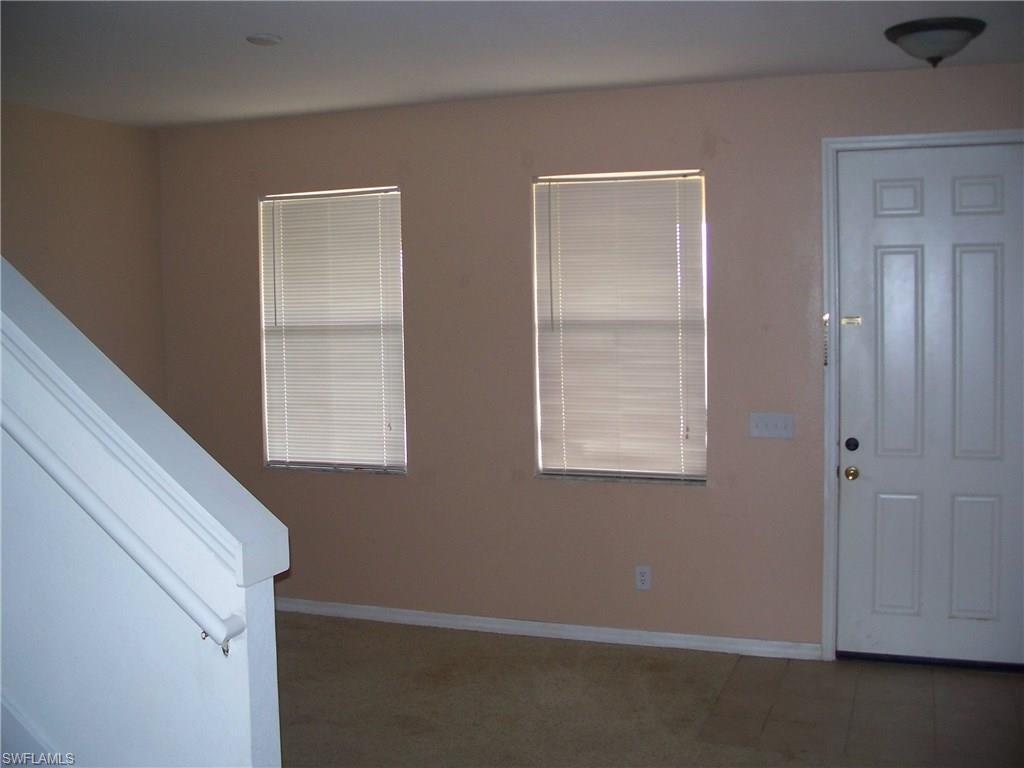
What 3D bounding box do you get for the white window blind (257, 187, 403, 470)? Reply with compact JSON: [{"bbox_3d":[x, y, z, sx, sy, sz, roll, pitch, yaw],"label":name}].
[{"bbox_3d":[-0.994,-0.301,6.096,0.875,1.520,0.050,1,4,19],"label":"white window blind"}]

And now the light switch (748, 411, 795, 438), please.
[{"bbox_3d":[1.258,0.203,5.301,0.210,0.117,0.012,1,4,19],"label":"light switch"}]

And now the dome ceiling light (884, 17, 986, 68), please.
[{"bbox_3d":[1.639,-1.312,4.239,0.366,0.172,0.366,1,4,19],"label":"dome ceiling light"}]

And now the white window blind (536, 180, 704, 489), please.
[{"bbox_3d":[0.549,-0.290,5.561,0.875,1.520,0.050,1,4,19],"label":"white window blind"}]

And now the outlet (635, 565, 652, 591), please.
[{"bbox_3d":[0.668,0.986,5.561,0.075,0.120,0.012,1,4,19],"label":"outlet"}]

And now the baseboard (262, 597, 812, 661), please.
[{"bbox_3d":[-0.116,1.280,5.851,3.415,0.082,0.017,1,4,19],"label":"baseboard"}]

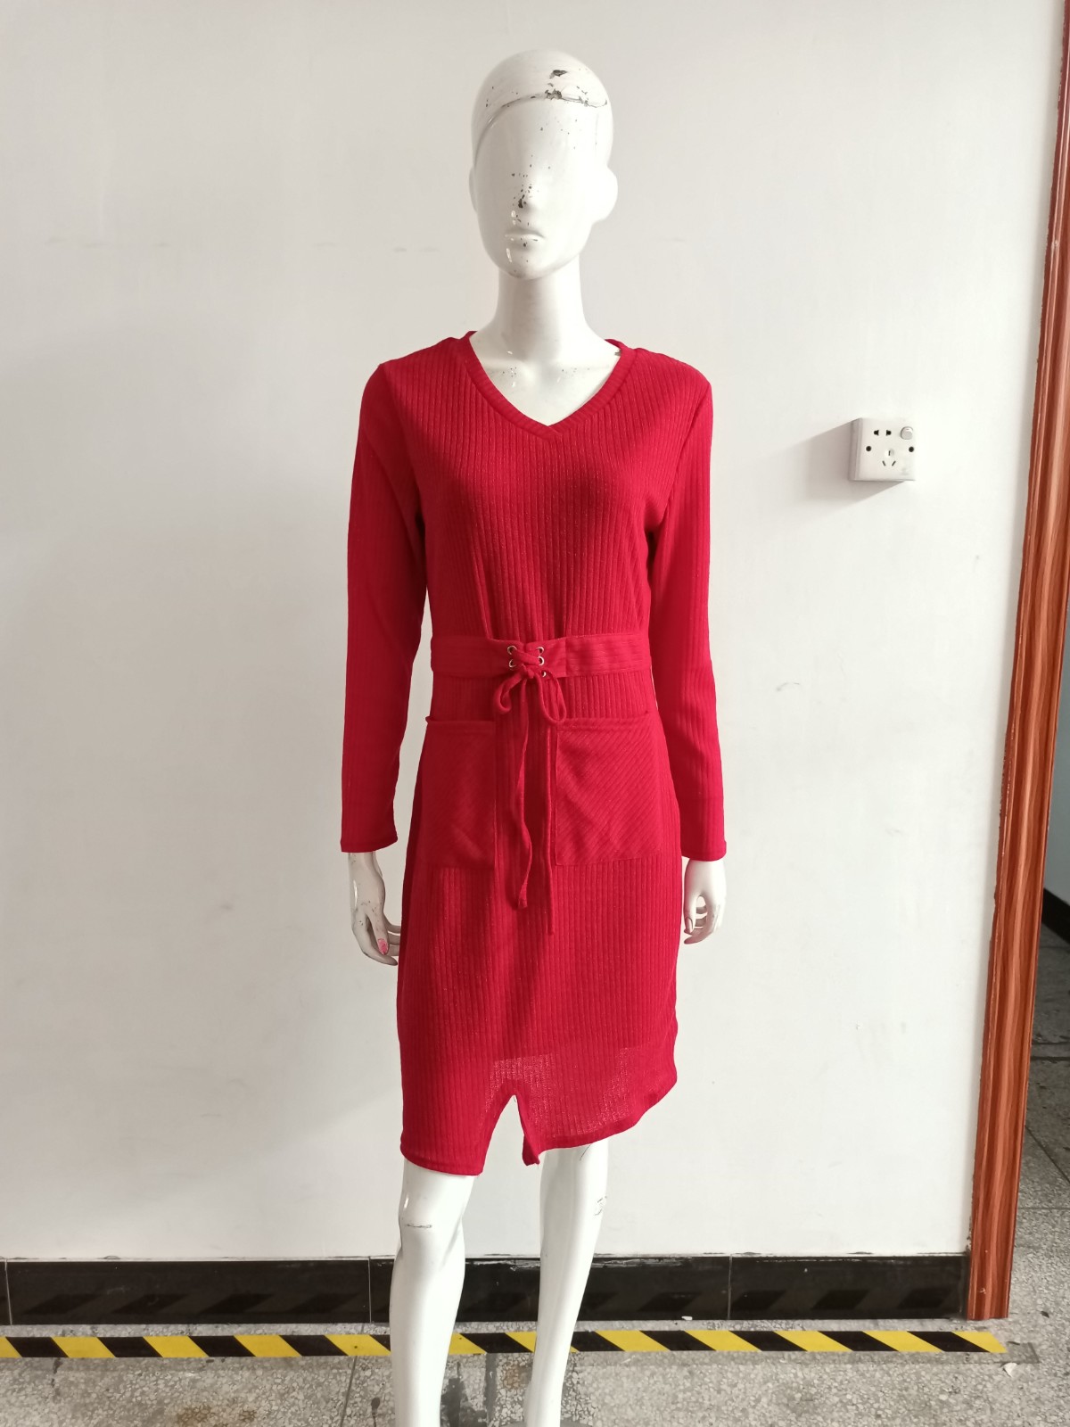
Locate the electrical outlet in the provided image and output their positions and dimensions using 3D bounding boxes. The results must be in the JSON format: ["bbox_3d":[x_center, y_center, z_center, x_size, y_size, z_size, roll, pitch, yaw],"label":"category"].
[{"bbox_3d":[0.498,-0.374,1.469,0.086,0.086,0.039,0,10,0],"label":"electrical outlet"}]

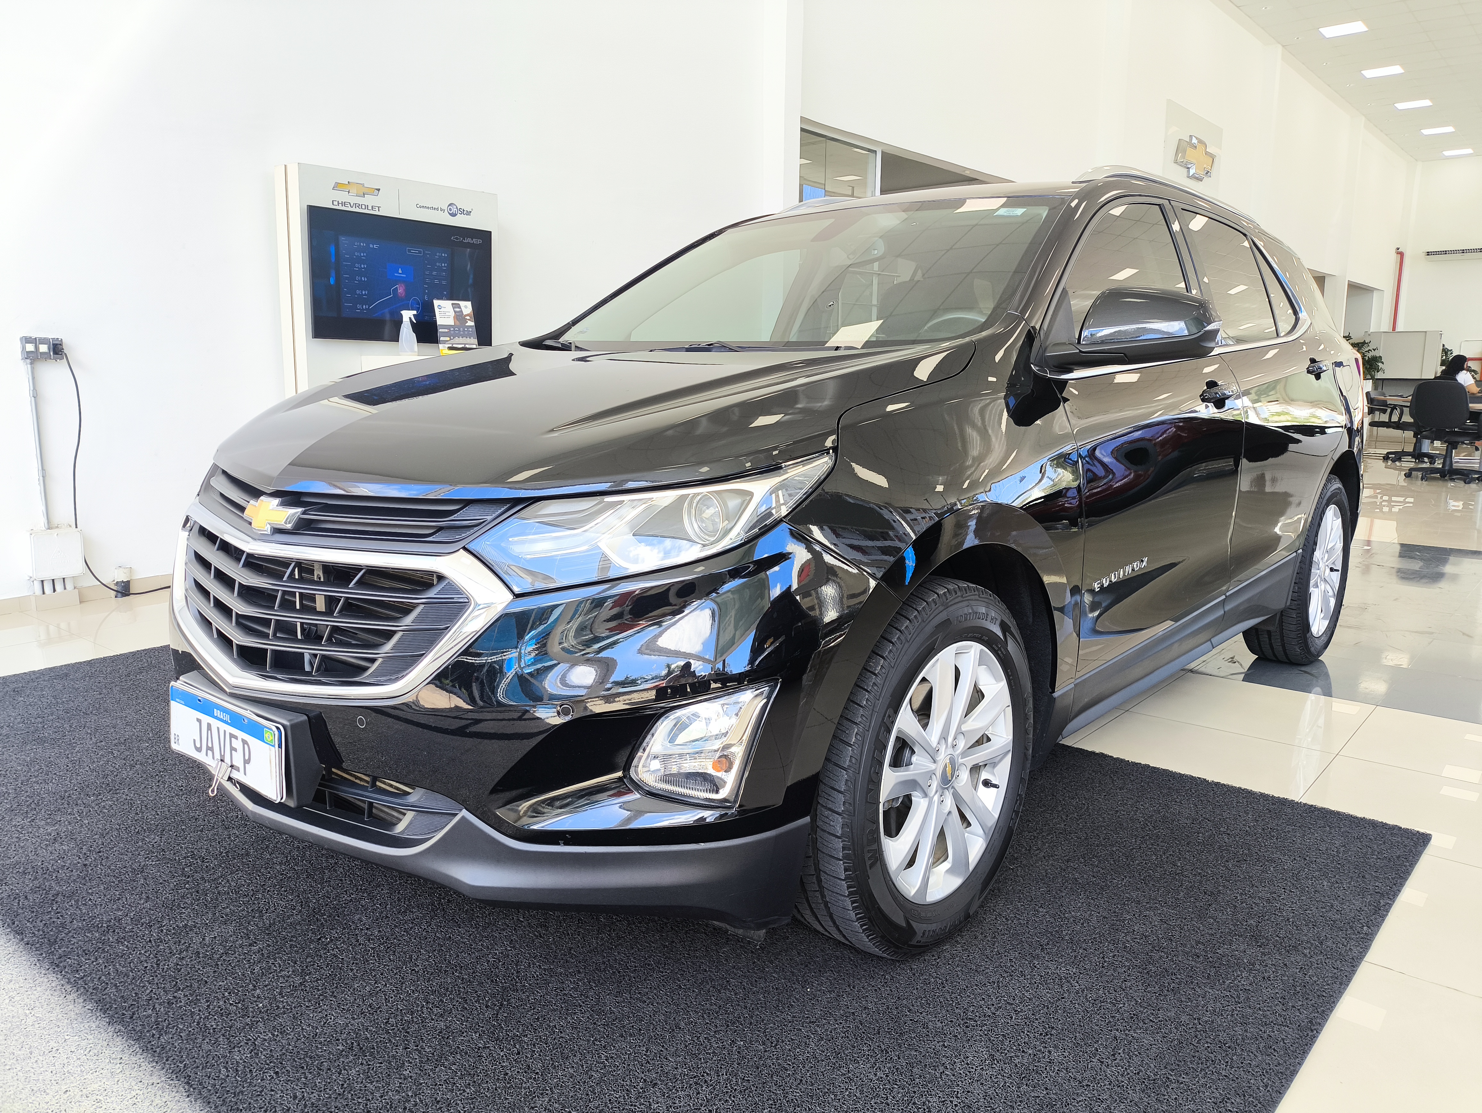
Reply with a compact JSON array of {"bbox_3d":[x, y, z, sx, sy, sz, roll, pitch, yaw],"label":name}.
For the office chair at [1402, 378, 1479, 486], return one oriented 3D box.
[{"bbox_3d":[7.283,-1.314,11.050,0.640,0.990,0.640,-8,12,-39],"label":"office chair"}]

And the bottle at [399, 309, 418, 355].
[{"bbox_3d":[-1.734,-1.170,5.577,0.100,0.245,0.085,0,10,0],"label":"bottle"}]

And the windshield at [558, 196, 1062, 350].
[{"bbox_3d":[0.134,-0.716,2.825,1.420,0.110,0.830,9,45,40],"label":"windshield"}]

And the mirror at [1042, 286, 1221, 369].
[{"bbox_3d":[0.808,-0.457,2.184,0.260,0.165,0.220,9,13,40],"label":"mirror"}]

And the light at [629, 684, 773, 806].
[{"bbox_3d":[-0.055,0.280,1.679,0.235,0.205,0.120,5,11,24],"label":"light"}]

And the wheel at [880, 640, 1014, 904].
[{"bbox_3d":[0.318,0.379,1.995,0.190,0.485,0.485,9,13,40],"label":"wheel"}]

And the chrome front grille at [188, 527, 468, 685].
[{"bbox_3d":[-0.802,0.094,1.875,0.980,0.245,0.170,9,13,40],"label":"chrome front grille"}]

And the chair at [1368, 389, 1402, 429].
[{"bbox_3d":[8.201,-1.670,13.200,0.640,0.950,0.620,8,12,39],"label":"chair"}]

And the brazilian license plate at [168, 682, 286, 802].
[{"bbox_3d":[-0.883,0.318,1.836,0.400,0.130,0.020,9,9,40],"label":"brazilian license plate"}]

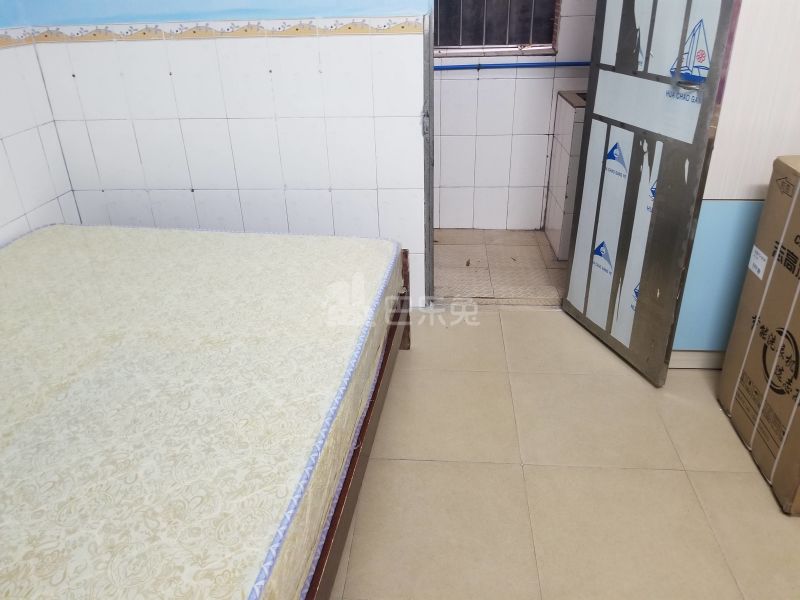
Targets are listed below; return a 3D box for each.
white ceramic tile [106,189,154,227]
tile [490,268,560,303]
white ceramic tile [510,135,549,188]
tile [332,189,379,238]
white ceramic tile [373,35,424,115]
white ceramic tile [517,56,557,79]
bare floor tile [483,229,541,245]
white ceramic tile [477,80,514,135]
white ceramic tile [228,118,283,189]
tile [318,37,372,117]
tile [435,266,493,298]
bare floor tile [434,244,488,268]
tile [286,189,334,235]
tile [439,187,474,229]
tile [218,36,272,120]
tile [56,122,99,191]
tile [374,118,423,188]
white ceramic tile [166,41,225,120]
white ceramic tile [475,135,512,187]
[{"bbox_3d":[-1.193,-0.350,2.701,0.200,0.300,0.010,0,28,3],"label":"white ceramic tile"},{"bbox_3d":[0.606,-0.090,3.013,0.300,0.010,0.302,1,29,4],"label":"tile"},{"bbox_3d":[0.732,-0.789,3.417,0.200,0.298,0.010,1,28,4],"label":"white ceramic tile"},{"bbox_3d":[-0.188,-0.338,2.614,0.200,0.298,0.010,1,29,4],"label":"tile"},{"bbox_3d":[-0.006,-0.868,2.339,0.201,0.300,0.010,0,28,4],"label":"white ceramic tile"},{"bbox_3d":[0.727,-1.238,3.200,0.200,0.112,0.010,1,28,4],"label":"white ceramic tile"},{"bbox_3d":[0.651,-0.364,3.533,0.300,0.010,0.243,1,28,4],"label":"bare floor tile"},{"bbox_3d":[0.524,-1.052,3.288,0.200,0.300,0.010,1,29,4],"label":"white ceramic tile"},{"bbox_3d":[-0.599,-0.608,2.518,0.201,0.298,0.010,0,28,4],"label":"white ceramic tile"},{"bbox_3d":[-0.203,-0.860,2.329,0.200,0.293,0.010,1,29,4],"label":"tile"},{"bbox_3d":[0.308,-0.086,3.032,0.300,0.010,0.305,1,29,4],"label":"tile"},{"bbox_3d":[0.324,-0.235,3.279,0.300,0.010,0.300,1,28,4],"label":"bare floor tile"},{"bbox_3d":[-0.392,-0.344,2.644,0.201,0.298,0.010,0,28,4],"label":"tile"},{"bbox_3d":[0.341,-0.546,3.578,0.200,0.262,0.010,1,28,4],"label":"tile"},{"bbox_3d":[-0.609,-0.875,2.388,0.200,0.300,0.010,1,28,4],"label":"tile"},{"bbox_3d":[-1.368,-0.614,2.567,0.138,0.298,0.010,0,28,4],"label":"tile"},{"bbox_3d":[-0.001,-0.606,2.494,0.200,0.300,0.010,0,28,3],"label":"tile"},{"bbox_3d":[-0.801,-0.867,2.375,0.200,0.293,0.010,1,29,4],"label":"white ceramic tile"},{"bbox_3d":[0.537,-0.796,3.455,0.200,0.300,0.010,1,28,4],"label":"white ceramic tile"}]

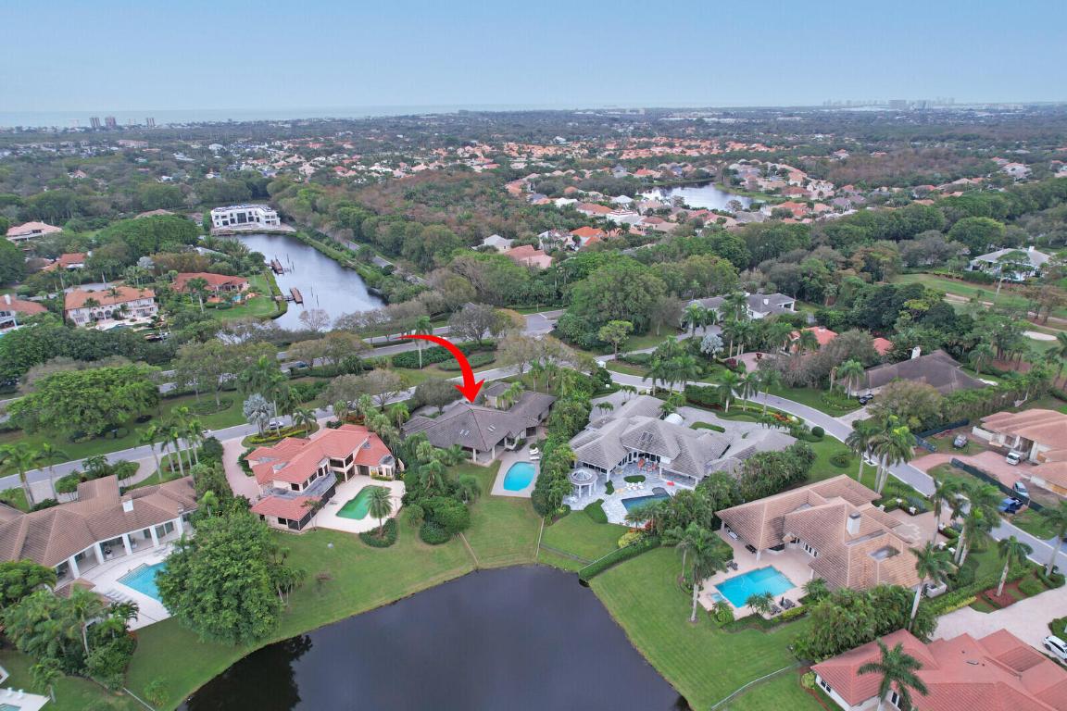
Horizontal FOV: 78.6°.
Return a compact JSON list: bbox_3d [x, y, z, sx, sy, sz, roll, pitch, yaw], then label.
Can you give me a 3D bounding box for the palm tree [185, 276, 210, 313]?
[{"bbox_3d":[-120.183,-21.245,235.108,7.500,13.000,7.500,0,21,0],"label":"palm tree"}]

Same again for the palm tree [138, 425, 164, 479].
[{"bbox_3d":[-83.624,21.629,143.718,5.800,13.500,5.800,-14,25,-31],"label":"palm tree"}]

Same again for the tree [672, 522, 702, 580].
[{"bbox_3d":[23.810,31.155,101.973,4.500,9.100,4.500,0,21,0],"label":"tree"}]

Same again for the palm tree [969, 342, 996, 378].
[{"bbox_3d":[121.257,1.423,176.967,6.600,9.200,6.600,0,21,0],"label":"palm tree"}]

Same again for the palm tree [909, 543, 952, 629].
[{"bbox_3d":[59.380,35.711,99.986,6.800,16.400,6.800,14,26,34],"label":"palm tree"}]

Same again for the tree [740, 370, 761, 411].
[{"bbox_3d":[51.631,8.887,157.456,5.300,10.300,5.300,0,21,0],"label":"tree"}]

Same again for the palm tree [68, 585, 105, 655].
[{"bbox_3d":[-59.341,36.283,87.110,5.400,11.400,5.400,0,21,0],"label":"palm tree"}]

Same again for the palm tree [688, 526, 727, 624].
[{"bbox_3d":[23.728,31.259,92.402,6.300,15.800,6.300,0,21,0],"label":"palm tree"}]

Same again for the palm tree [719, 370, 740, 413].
[{"bbox_3d":[51.956,9.908,172.971,5.500,12.100,5.500,6,22,17],"label":"palm tree"}]

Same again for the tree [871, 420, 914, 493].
[{"bbox_3d":[66.688,19.648,122.758,7.400,15.000,7.400,0,21,0],"label":"tree"}]

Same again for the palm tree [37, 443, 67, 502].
[{"bbox_3d":[-96.370,23.550,131.650,6.110,12.920,6.110,-1,21,0],"label":"palm tree"}]

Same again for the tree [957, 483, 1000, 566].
[{"bbox_3d":[73.660,28.660,109.490,6.270,16.490,6.270,-1,21,0],"label":"tree"}]

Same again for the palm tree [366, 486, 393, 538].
[{"bbox_3d":[-28.040,28.710,119.460,4.700,10.920,4.700,-1,21,0],"label":"palm tree"}]

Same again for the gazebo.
[{"bbox_3d":[10.832,26.950,140.160,6.200,4.600,6.200,1,21,5],"label":"gazebo"}]

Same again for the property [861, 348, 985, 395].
[{"bbox_3d":[110.673,6.006,188.143,38.000,7.500,23.000,-9,23,-20],"label":"property"}]

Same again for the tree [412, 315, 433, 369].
[{"bbox_3d":[-35.696,-3.771,203.303,6.500,17.200,6.500,-4,21,-10],"label":"tree"}]

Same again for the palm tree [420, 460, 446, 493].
[{"bbox_3d":[-19.443,23.488,125.593,5.000,7.000,5.000,0,21,0],"label":"palm tree"}]

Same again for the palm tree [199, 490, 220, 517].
[{"bbox_3d":[-64.054,30.215,128.392,4.400,8.200,4.400,-12,24,-28],"label":"palm tree"}]

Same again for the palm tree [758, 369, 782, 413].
[{"bbox_3d":[61.720,9.734,171.535,6.000,13.300,6.000,8,23,20],"label":"palm tree"}]

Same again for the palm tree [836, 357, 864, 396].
[{"bbox_3d":[84.570,6.480,173.620,6.860,11.530,6.860,-1,21,0],"label":"palm tree"}]

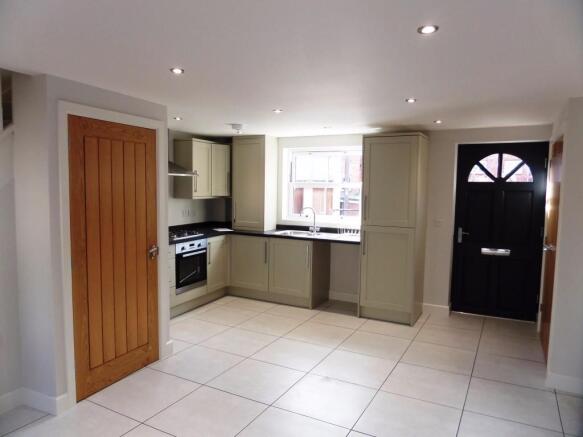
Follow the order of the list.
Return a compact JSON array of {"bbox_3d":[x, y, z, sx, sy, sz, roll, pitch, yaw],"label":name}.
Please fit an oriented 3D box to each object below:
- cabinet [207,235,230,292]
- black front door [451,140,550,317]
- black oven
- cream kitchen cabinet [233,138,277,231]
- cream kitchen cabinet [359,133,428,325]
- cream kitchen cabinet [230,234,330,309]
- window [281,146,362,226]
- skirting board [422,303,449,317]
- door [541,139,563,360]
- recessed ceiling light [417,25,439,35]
[{"bbox_3d":[-1.231,0.587,5.482,0.580,0.730,0.440,3,5,27],"label":"cabinet"},{"bbox_3d":[2.339,0.151,4.598,0.910,2.000,0.060,3,5,27],"label":"black front door"},{"bbox_3d":[-1.439,0.559,5.020,0.560,0.597,0.593,3,5,27],"label":"black oven"},{"bbox_3d":[-0.546,-0.487,5.799,0.560,1.300,0.318,3,5,27],"label":"cream kitchen cabinet"},{"bbox_3d":[1.217,0.107,4.799,0.622,2.130,0.586,3,5,27],"label":"cream kitchen cabinet"},{"bbox_3d":[-0.171,0.667,5.527,1.260,0.870,0.580,3,5,27],"label":"cream kitchen cabinet"},{"bbox_3d":[0.418,-0.454,5.577,1.205,1.050,0.090,3,5,27],"label":"window"},{"bbox_3d":[1.760,1.115,4.915,0.325,0.115,0.020,3,5,27],"label":"skirting board"},{"bbox_3d":[2.461,0.263,3.827,0.040,1.980,0.760,3,5,27],"label":"door"},{"bbox_3d":[0.594,-0.819,1.758,0.092,0.025,0.092,3,5,27],"label":"recessed ceiling light"}]

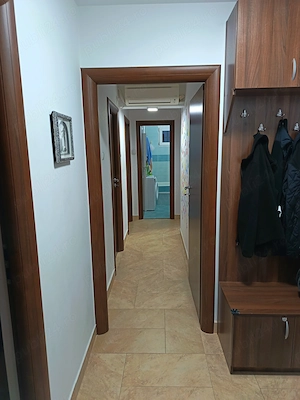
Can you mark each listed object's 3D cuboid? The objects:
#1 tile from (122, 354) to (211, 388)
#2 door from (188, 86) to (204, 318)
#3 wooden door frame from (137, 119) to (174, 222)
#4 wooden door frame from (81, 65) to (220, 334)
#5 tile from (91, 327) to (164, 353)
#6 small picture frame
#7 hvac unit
[{"bbox_3d":[0.114,1.206,1.971,0.602,0.010,0.299,-1,10,2],"label":"tile"},{"bbox_3d":[0.455,0.016,2.739,0.045,2.020,0.820,-1,10,2],"label":"door"},{"bbox_3d":[0.132,-0.626,6.051,0.785,2.110,0.150,-1,10,2],"label":"wooden door frame"},{"bbox_3d":[0.024,0.082,2.226,0.986,2.110,0.160,-1,10,2],"label":"wooden door frame"},{"bbox_3d":[-0.161,1.154,2.278,0.585,0.010,0.297,-1,10,2],"label":"tile"},{"bbox_3d":[-0.497,-0.351,1.582,0.025,0.258,0.305,-1,10,2],"label":"small picture frame"},{"bbox_3d":[0.032,-1.565,4.176,0.785,0.285,0.205,-1,10,2],"label":"hvac unit"}]

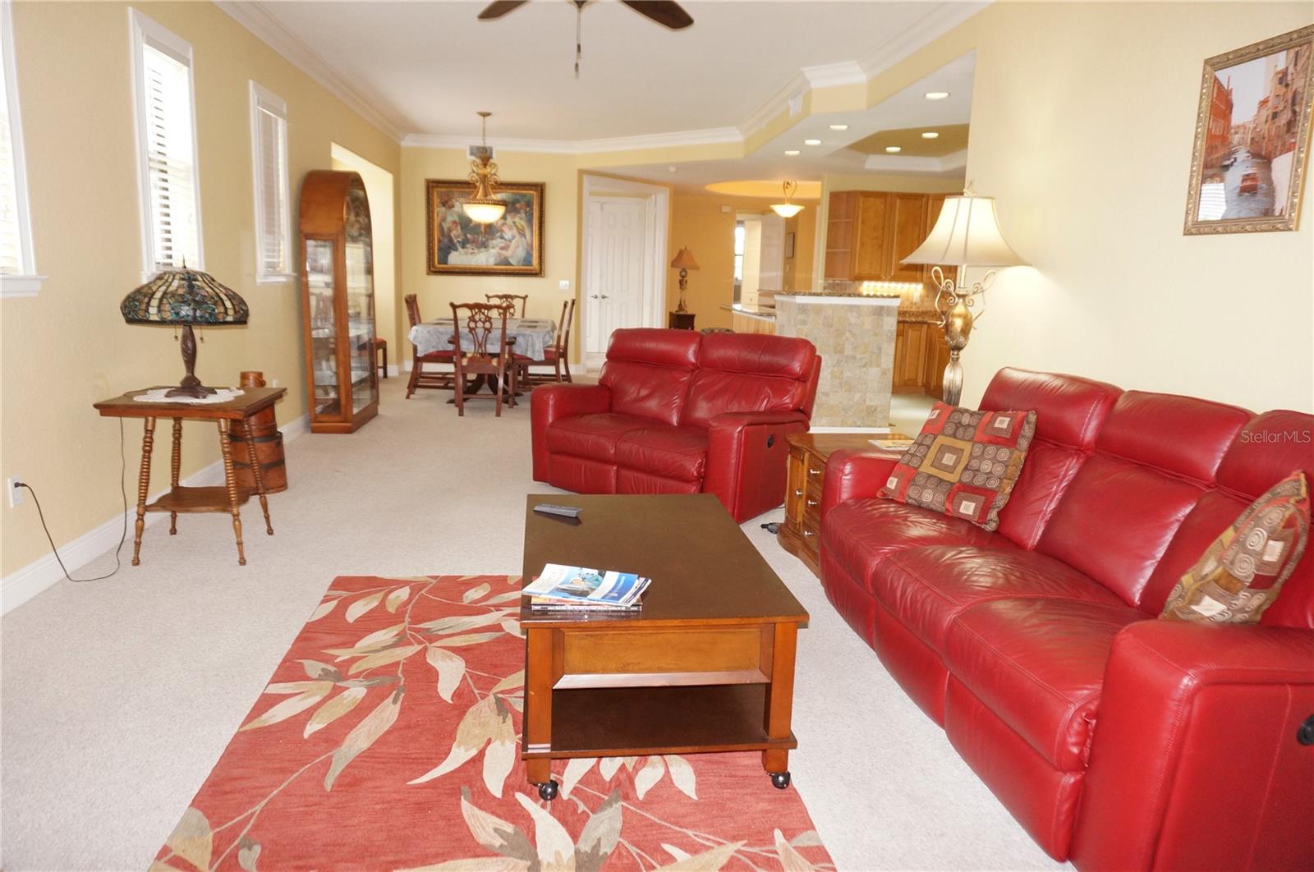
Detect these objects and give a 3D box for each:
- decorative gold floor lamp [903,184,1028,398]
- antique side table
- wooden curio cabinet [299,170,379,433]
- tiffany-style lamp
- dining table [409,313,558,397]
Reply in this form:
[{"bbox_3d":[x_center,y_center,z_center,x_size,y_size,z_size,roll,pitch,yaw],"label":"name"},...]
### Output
[{"bbox_3d":[1.462,-0.337,4.349,0.594,1.807,0.594,1,10,-6],"label":"decorative gold floor lamp"},{"bbox_3d":[-2.108,0.171,4.057,0.607,0.716,0.626,0,10,-9],"label":"antique side table"},{"bbox_3d":[-2.523,-1.062,7.015,0.340,1.951,0.945,1,10,-6],"label":"wooden curio cabinet"},{"bbox_3d":[-2.131,-0.498,3.976,0.509,0.626,0.509,0,10,-9],"label":"tiffany-style lamp"},{"bbox_3d":[-1.808,-0.825,9.467,1.360,0.770,1.830,1,10,-6],"label":"dining table"}]

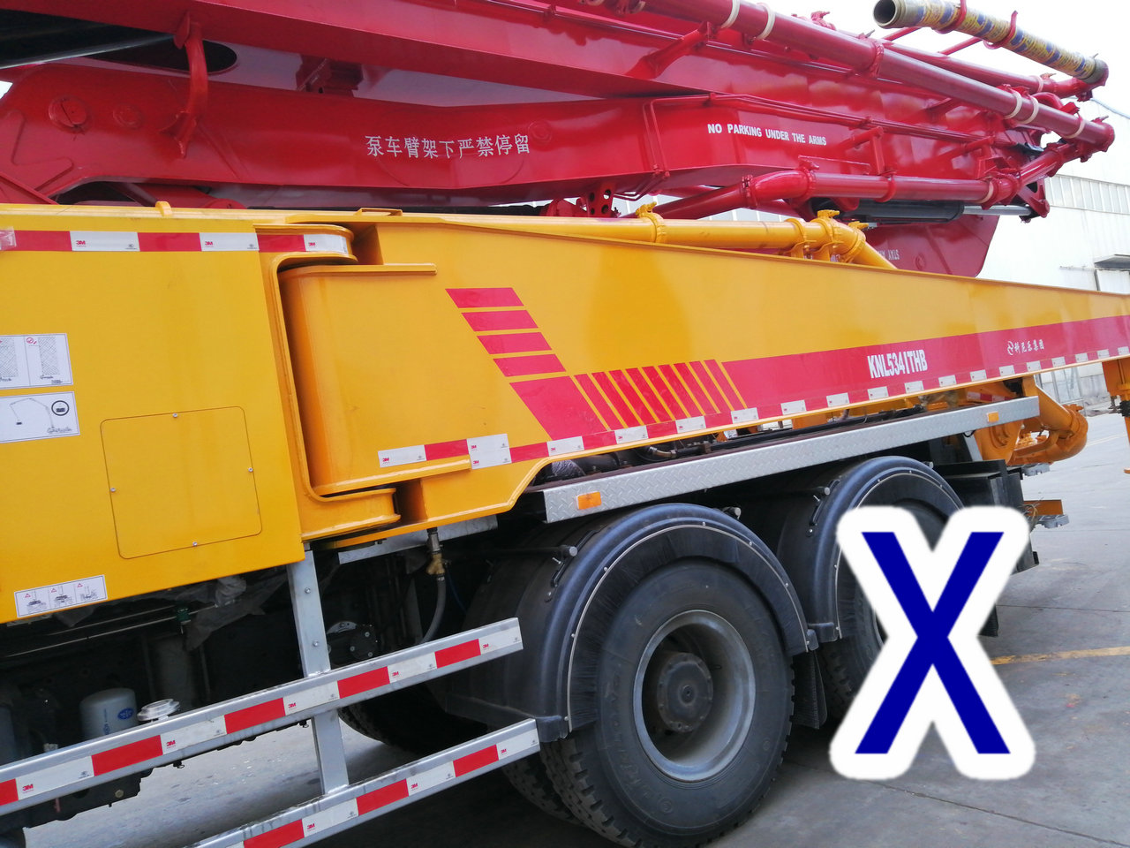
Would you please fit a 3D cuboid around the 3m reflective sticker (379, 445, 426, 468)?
[{"bbox_3d":[-0.488,0.098,2.654,0.151,0.050,0.004,-8,-1,-36],"label":"3m reflective sticker"}]

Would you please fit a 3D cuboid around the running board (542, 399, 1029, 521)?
[{"bbox_3d":[1.187,0.104,4.035,3.340,0.110,0.320,-8,-1,-36],"label":"running board"}]

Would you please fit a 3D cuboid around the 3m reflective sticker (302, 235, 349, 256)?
[{"bbox_3d":[-0.702,-0.527,2.597,0.141,0.050,0.032,-8,-1,-36],"label":"3m reflective sticker"}]

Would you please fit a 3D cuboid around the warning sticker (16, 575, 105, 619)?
[{"bbox_3d":[-1.194,0.408,2.095,0.187,0.059,0.004,-8,-1,-36],"label":"warning sticker"}]

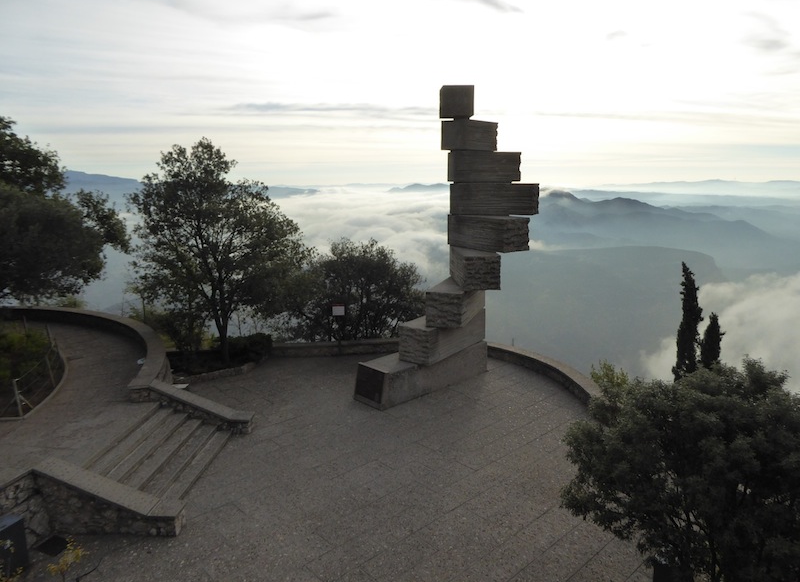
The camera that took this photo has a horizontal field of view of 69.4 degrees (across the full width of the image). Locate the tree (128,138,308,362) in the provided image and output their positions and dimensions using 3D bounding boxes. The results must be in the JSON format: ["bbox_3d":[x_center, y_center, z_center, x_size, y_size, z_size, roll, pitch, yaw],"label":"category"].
[{"bbox_3d":[-5.861,-1.212,18.654,5.700,7.200,5.400,0,11,0],"label":"tree"}]

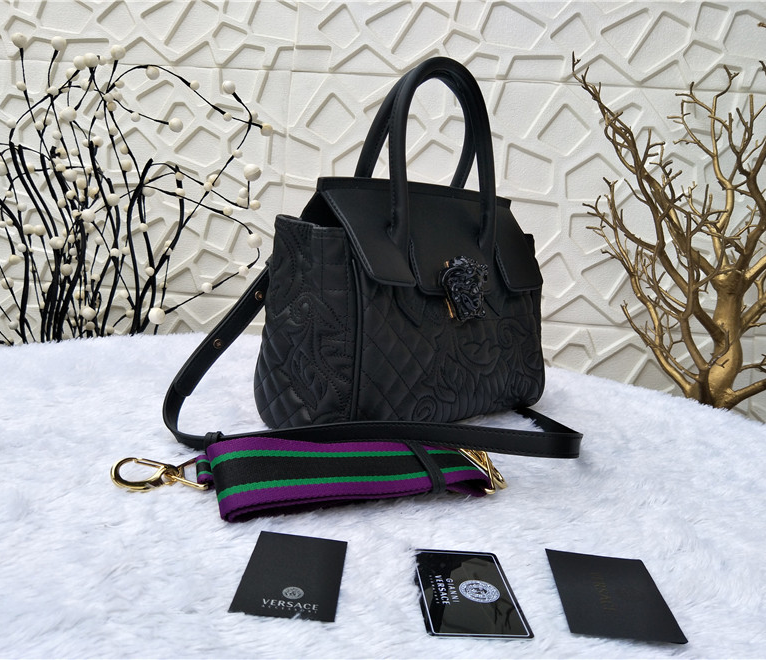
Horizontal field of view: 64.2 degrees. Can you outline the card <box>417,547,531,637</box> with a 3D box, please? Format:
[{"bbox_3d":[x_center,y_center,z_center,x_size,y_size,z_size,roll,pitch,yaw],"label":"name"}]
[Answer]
[{"bbox_3d":[0.048,0.151,0.355,0.055,0.002,0.086,4,10,-5],"label":"card"}]

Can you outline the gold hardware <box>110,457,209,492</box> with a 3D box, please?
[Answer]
[{"bbox_3d":[-0.168,0.109,0.459,0.074,0.013,0.045,4,10,-6],"label":"gold hardware"}]

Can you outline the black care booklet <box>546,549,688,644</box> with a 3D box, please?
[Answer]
[{"bbox_3d":[0.135,0.157,0.364,0.062,0.002,0.085,5,10,4],"label":"black care booklet"}]

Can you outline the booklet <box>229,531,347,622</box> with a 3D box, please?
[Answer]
[{"bbox_3d":[-0.052,0.142,0.358,0.057,0.002,0.085,5,10,2],"label":"booklet"}]

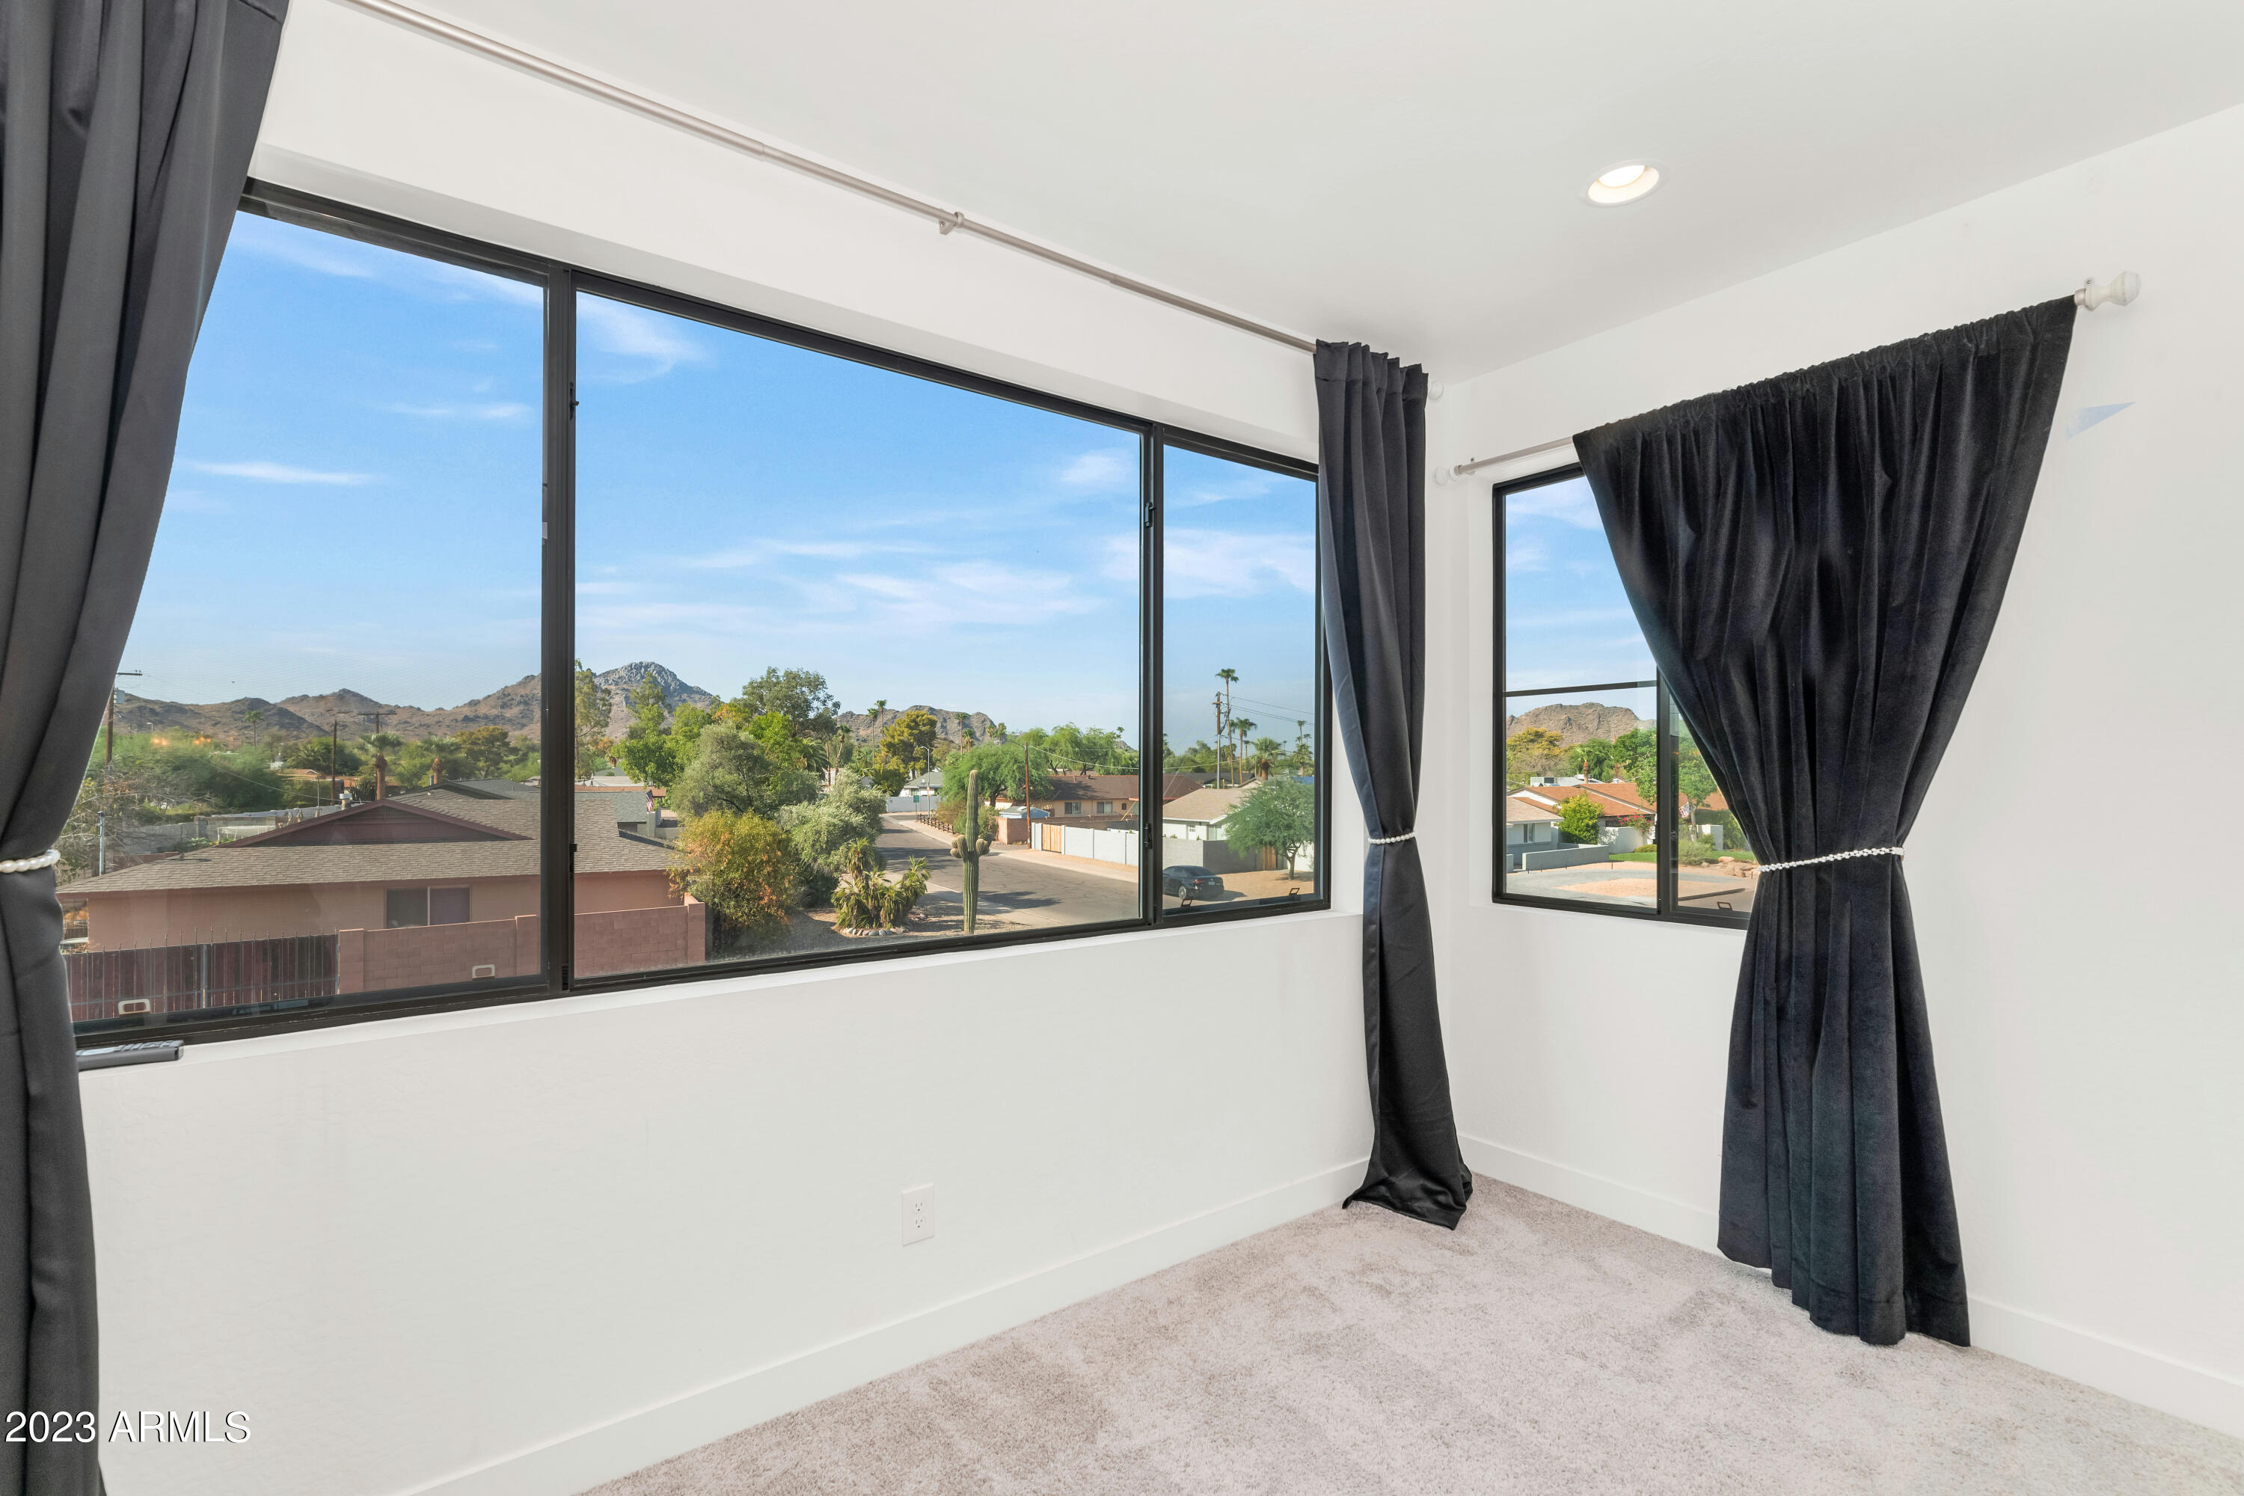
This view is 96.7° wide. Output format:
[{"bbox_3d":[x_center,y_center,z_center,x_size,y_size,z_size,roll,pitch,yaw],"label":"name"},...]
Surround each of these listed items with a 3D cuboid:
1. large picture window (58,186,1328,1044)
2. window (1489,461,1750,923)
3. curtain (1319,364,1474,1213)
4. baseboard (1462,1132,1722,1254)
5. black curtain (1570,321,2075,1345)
[{"bbox_3d":[-0.485,-0.206,2.272,2.800,1.370,0.080,1,-2,-37],"label":"large picture window"},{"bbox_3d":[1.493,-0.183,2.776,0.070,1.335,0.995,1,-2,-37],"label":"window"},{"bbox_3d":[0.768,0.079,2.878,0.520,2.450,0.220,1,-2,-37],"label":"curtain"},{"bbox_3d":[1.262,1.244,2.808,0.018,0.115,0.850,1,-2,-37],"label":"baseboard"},{"bbox_3d":[1.555,0.205,2.317,0.150,2.165,1.015,1,-2,-37],"label":"black curtain"}]

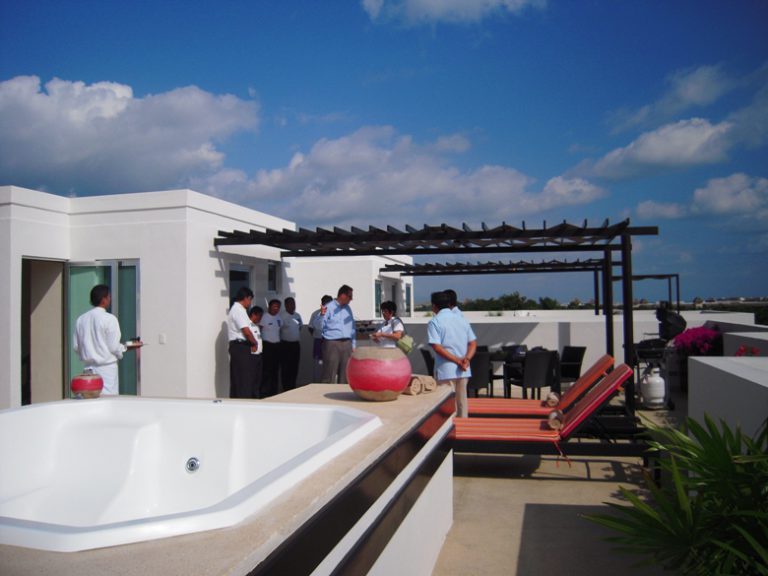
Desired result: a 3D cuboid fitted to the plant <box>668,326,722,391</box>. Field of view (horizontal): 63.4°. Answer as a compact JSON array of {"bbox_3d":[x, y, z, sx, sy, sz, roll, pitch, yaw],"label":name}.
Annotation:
[{"bbox_3d":[5.175,1.189,10.390,0.800,1.100,0.800,-1,-2,15],"label":"plant"}]

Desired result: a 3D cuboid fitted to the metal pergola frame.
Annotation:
[{"bbox_3d":[0.818,0.480,9.398,5.880,2.570,2.700,-1,-2,15],"label":"metal pergola frame"}]

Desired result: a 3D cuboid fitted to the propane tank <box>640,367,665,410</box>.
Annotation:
[{"bbox_3d":[3.749,1.401,8.656,0.325,0.570,0.325,-1,-2,15],"label":"propane tank"}]

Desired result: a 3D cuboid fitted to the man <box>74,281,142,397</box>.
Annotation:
[{"bbox_3d":[-2.822,0.850,6.271,0.520,1.740,0.480,-1,-2,22],"label":"man"}]

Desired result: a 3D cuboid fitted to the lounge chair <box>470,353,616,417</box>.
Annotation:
[{"bbox_3d":[1.679,1.213,6.788,2.000,0.930,0.650,-1,-2,15],"label":"lounge chair"}]

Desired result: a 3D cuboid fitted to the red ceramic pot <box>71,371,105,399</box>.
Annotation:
[{"bbox_3d":[-1.967,0.644,4.150,0.217,0.180,0.217,-1,-2,0],"label":"red ceramic pot"}]

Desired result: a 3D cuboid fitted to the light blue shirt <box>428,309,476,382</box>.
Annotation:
[{"bbox_3d":[0.710,0.586,6.442,0.520,0.740,0.330,0,-2,-28],"label":"light blue shirt"}]

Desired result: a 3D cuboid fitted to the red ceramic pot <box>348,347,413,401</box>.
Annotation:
[{"bbox_3d":[-0.033,0.541,3.958,0.410,0.325,0.410,-1,-2,0],"label":"red ceramic pot"}]

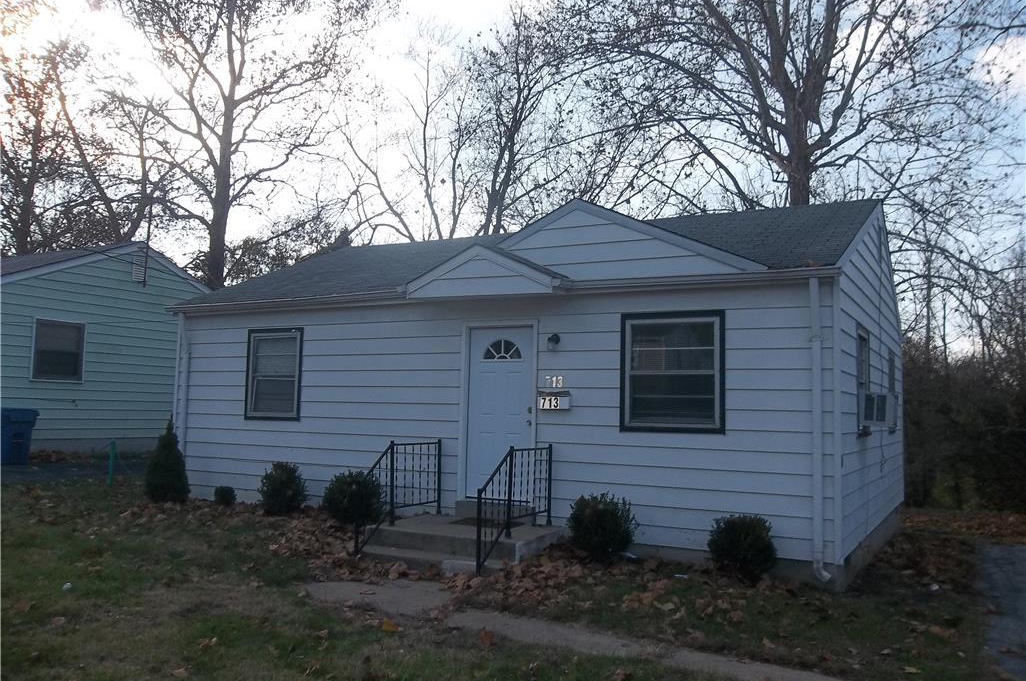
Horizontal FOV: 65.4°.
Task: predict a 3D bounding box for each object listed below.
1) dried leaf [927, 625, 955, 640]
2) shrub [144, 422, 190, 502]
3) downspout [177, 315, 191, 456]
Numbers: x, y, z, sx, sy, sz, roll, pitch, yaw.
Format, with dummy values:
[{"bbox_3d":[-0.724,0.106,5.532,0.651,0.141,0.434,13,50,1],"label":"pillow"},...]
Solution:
[{"bbox_3d":[3.243,2.219,6.058,0.200,0.050,0.130,-3,-7,43],"label":"dried leaf"},{"bbox_3d":[-4.869,1.690,11.270,0.635,1.190,0.635,-2,-6,30],"label":"shrub"},{"bbox_3d":[-4.904,0.948,11.798,0.130,2.680,0.180,-1,-6,29],"label":"downspout"}]

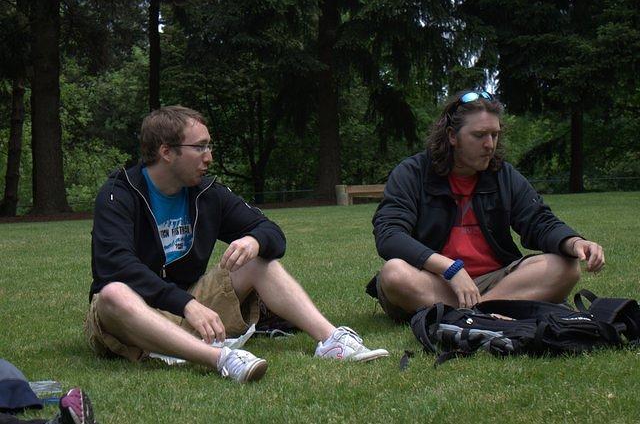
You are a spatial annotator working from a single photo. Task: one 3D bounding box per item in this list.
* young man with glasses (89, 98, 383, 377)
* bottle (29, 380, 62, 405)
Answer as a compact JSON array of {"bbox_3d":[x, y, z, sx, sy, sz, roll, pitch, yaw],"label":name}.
[{"bbox_3d":[-0.325,0.070,3.860,0.680,0.820,0.890,-3,5,-40],"label":"young man with glasses"},{"bbox_3d":[-0.810,0.505,3.400,0.210,0.070,0.070,0,3,0],"label":"bottle"}]

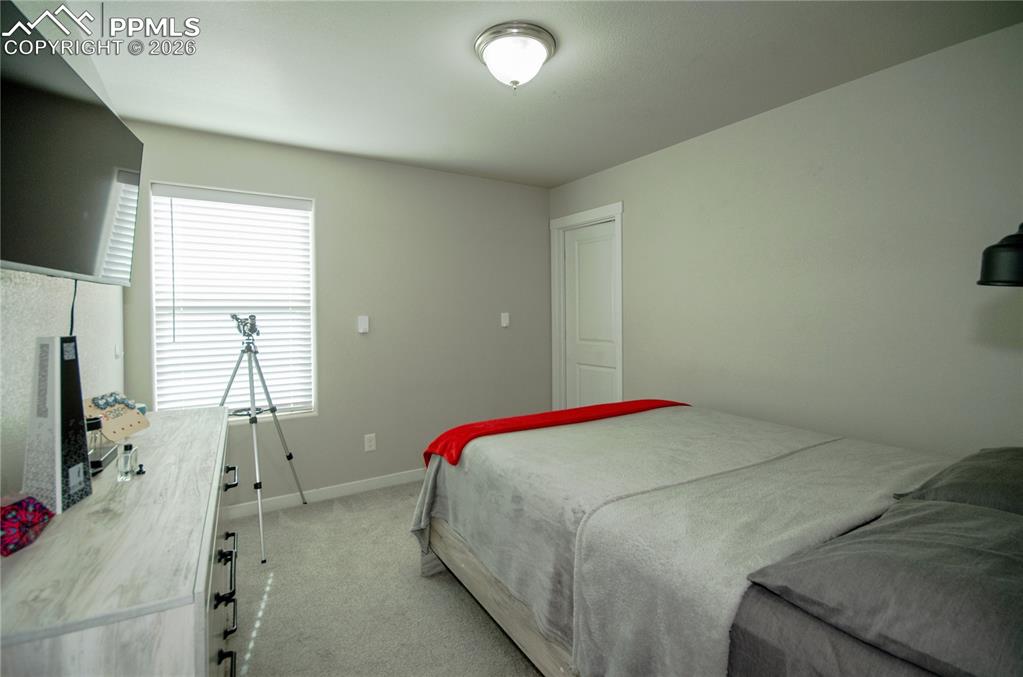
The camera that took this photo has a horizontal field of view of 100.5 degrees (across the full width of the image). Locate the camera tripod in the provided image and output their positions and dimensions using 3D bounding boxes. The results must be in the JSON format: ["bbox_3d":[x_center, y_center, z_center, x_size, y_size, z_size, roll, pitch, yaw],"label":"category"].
[{"bbox_3d":[-1.517,0.529,2.463,0.710,1.320,0.630,-3,5,-39],"label":"camera tripod"}]

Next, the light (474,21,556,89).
[{"bbox_3d":[0.017,-1.140,1.774,0.340,0.170,0.340,0,4,0],"label":"light"}]

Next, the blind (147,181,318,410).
[{"bbox_3d":[-1.752,-0.209,2.753,0.870,1.460,0.060,-2,4,-33],"label":"blind"}]

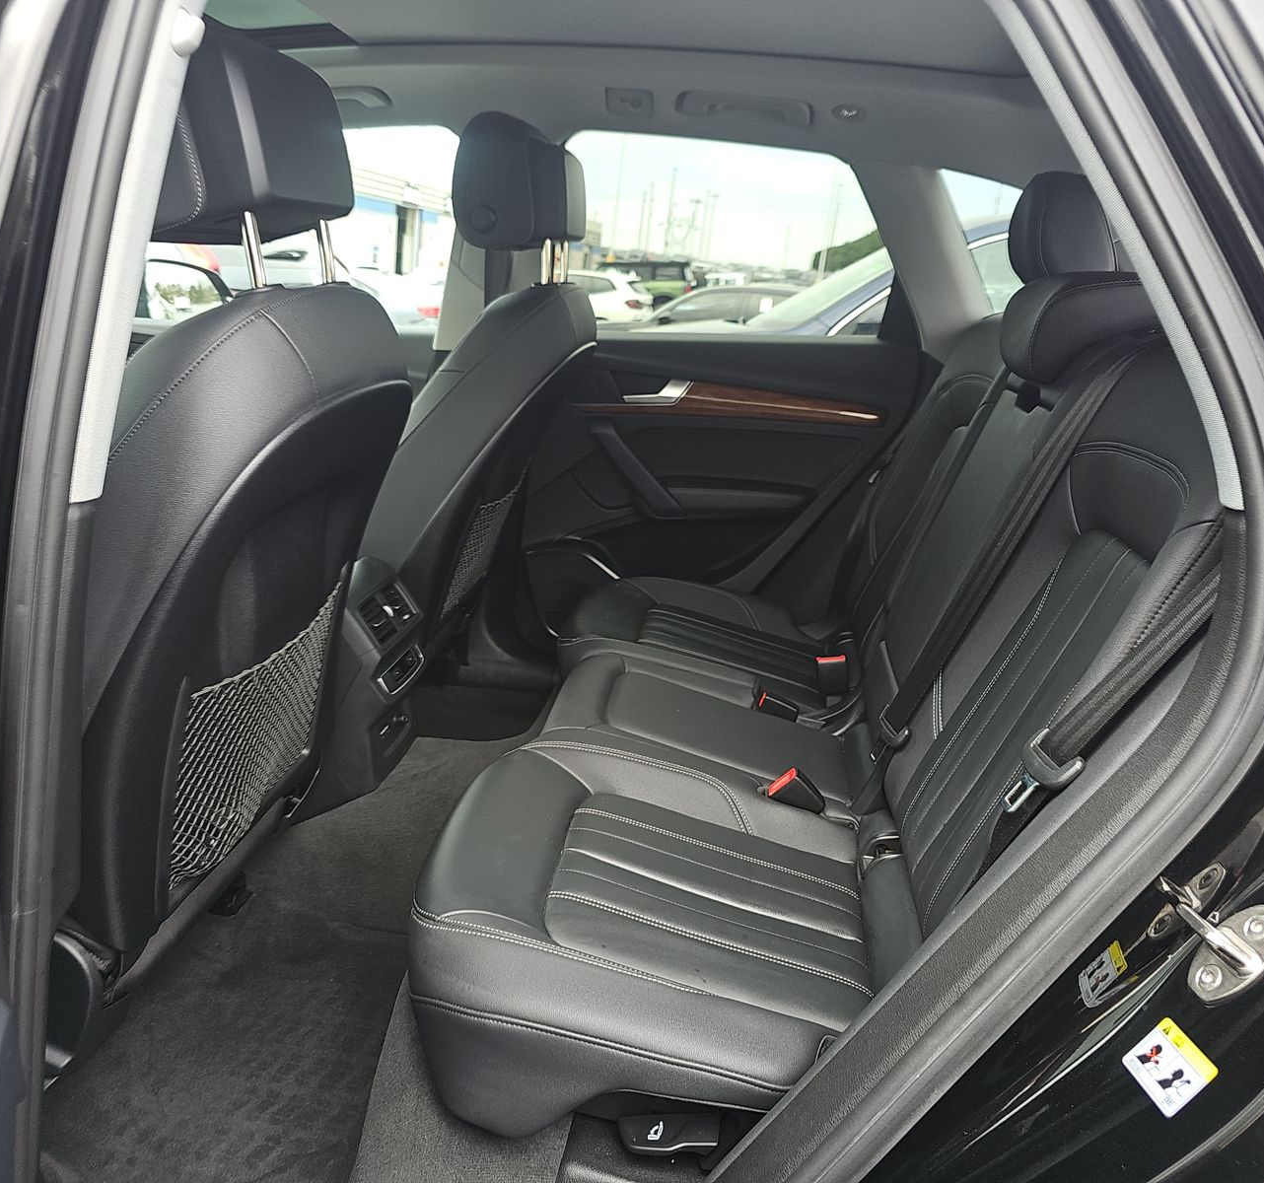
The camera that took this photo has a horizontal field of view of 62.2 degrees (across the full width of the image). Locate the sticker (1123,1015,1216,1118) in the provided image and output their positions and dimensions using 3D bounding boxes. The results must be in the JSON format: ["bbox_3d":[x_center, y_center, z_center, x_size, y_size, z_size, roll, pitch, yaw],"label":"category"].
[{"bbox_3d":[0.342,0.302,0.665,0.002,0.043,0.051,37,9,-19],"label":"sticker"}]

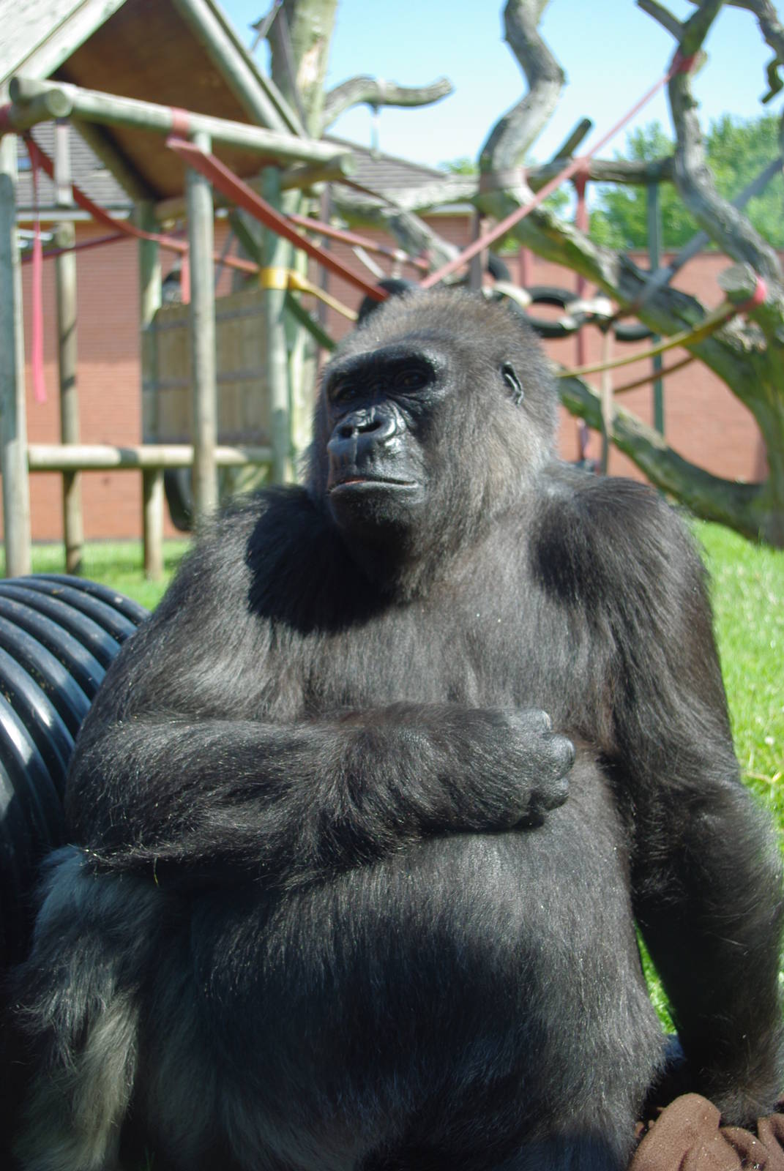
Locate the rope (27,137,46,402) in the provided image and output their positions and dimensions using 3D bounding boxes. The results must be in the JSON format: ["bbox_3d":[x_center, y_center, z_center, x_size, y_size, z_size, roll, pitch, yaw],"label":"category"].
[{"bbox_3d":[-2.237,-1.976,8.600,0.060,1.650,0.090,3,7,39],"label":"rope"}]

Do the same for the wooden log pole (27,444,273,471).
[{"bbox_3d":[-1.671,-0.910,9.675,0.155,0.155,2.406,3,7,39],"label":"wooden log pole"}]

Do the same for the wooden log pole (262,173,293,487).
[{"bbox_3d":[-0.895,-1.611,10.802,0.155,3.324,0.155,-1,5,-5],"label":"wooden log pole"}]

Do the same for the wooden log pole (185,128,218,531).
[{"bbox_3d":[-1.310,-1.490,9.601,0.155,3.312,0.155,-1,5,-8],"label":"wooden log pole"}]

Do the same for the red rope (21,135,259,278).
[{"bbox_3d":[-1.668,-2.604,9.550,0.120,0.674,2.259,3,6,35],"label":"red rope"}]

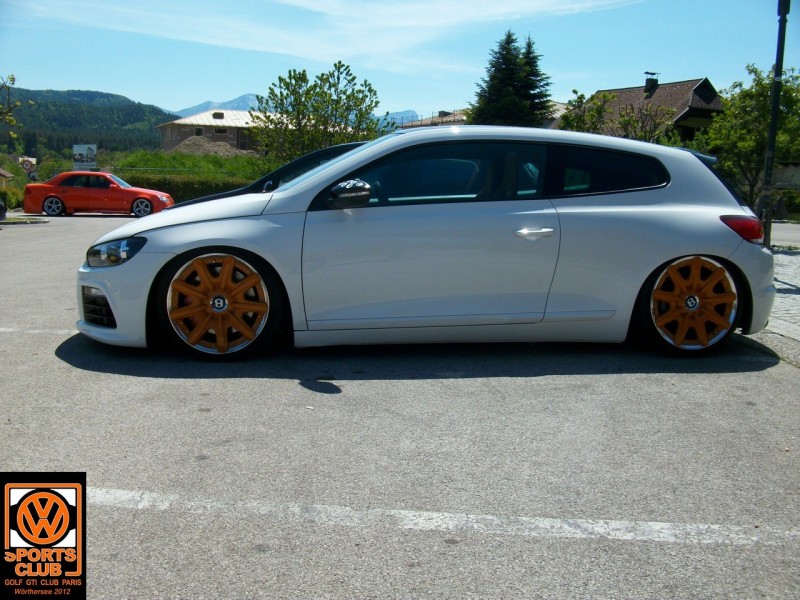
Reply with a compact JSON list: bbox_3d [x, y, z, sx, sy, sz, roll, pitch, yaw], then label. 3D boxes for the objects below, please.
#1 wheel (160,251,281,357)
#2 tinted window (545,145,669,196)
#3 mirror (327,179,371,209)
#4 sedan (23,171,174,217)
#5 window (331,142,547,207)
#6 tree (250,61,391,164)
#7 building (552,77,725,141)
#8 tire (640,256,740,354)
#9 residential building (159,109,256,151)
[{"bbox_3d":[-0.940,-0.001,4.124,0.640,0.630,0.225,0,8,-7],"label":"wheel"},{"bbox_3d":[1.137,-0.707,4.354,0.720,0.320,0.180,0,8,-7],"label":"tinted window"},{"bbox_3d":[-0.243,-0.537,3.991,0.190,0.150,0.220,0,8,-7],"label":"mirror"},{"bbox_3d":[-9.158,-3.311,24.436,4.460,1.370,1.730,1,8,-1],"label":"sedan"},{"bbox_3d":[0.195,-0.676,4.232,1.200,0.385,0.200,0,8,-7],"label":"window"},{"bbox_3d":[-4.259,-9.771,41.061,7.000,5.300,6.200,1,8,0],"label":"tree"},{"bbox_3d":[15.929,-10.239,49.226,10.300,7.800,10.300,-4,9,-32],"label":"building"},{"bbox_3d":[1.616,-0.003,4.458,0.640,0.630,0.225,0,8,-7],"label":"tire"},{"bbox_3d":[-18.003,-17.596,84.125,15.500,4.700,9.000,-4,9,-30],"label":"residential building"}]

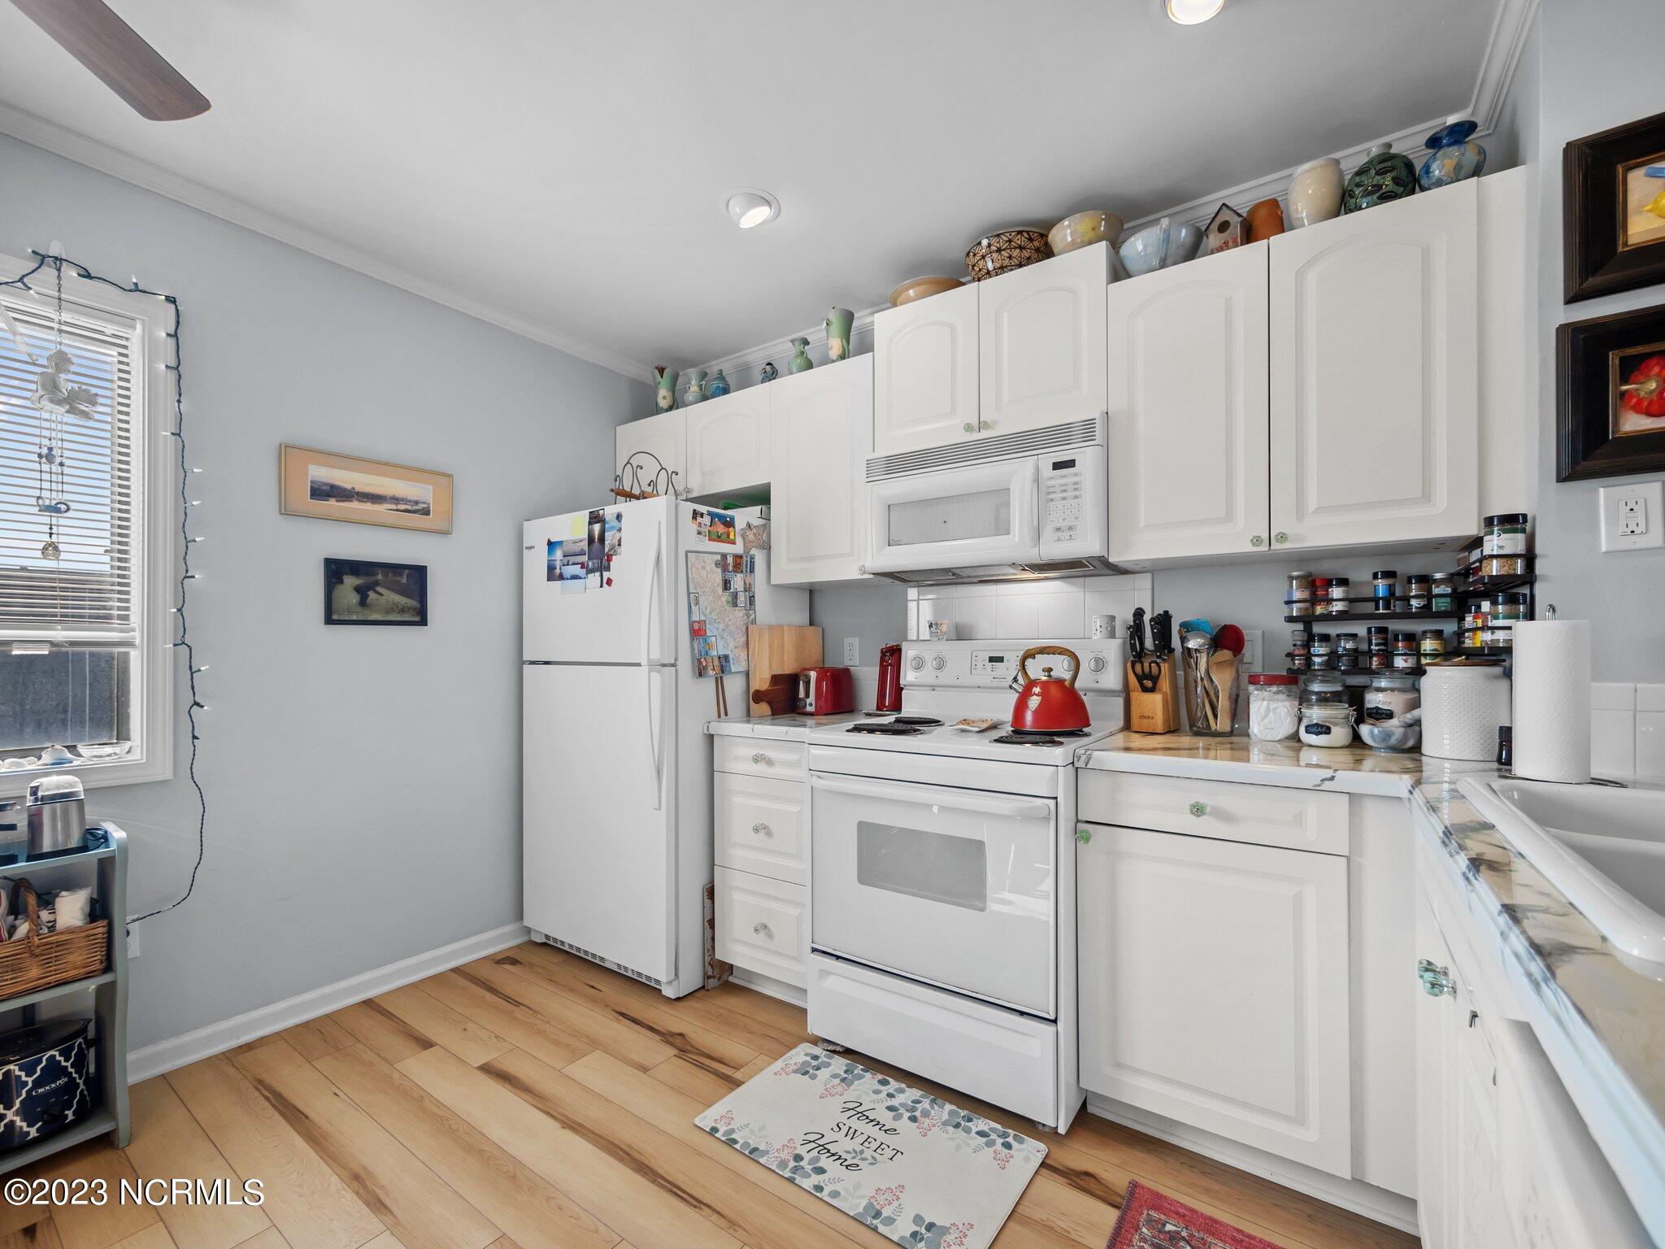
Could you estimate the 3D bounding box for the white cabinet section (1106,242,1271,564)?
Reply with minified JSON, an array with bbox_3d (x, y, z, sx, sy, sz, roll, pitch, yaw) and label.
[{"bbox_3d":[1.046,-0.587,1.963,0.384,0.765,0.335,-1,-2,34],"label":"white cabinet section"}]

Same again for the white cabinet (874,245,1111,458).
[{"bbox_3d":[0.547,-0.828,2.230,0.762,0.474,0.327,-1,-2,34],"label":"white cabinet"}]

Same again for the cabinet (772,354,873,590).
[{"bbox_3d":[0.048,-0.538,2.565,0.455,0.772,0.327,-1,-2,34],"label":"cabinet"}]

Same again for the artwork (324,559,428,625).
[{"bbox_3d":[-1.558,-0.104,2.321,0.020,0.218,0.317,-1,-2,34],"label":"artwork"}]

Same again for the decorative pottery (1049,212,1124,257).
[{"bbox_3d":[0.762,-1.127,2.031,0.213,0.110,0.213,-1,-2,34],"label":"decorative pottery"}]

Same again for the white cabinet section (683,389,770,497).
[{"bbox_3d":[-0.347,-0.755,2.909,0.454,0.376,0.335,-1,-2,34],"label":"white cabinet section"}]

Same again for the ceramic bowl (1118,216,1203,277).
[{"bbox_3d":[0.929,-1.015,1.913,0.223,0.135,0.223,-1,-2,34],"label":"ceramic bowl"}]

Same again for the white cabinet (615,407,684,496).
[{"bbox_3d":[-0.719,-0.724,3.130,0.456,0.392,0.329,-1,-2,34],"label":"white cabinet"}]

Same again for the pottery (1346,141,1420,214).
[{"bbox_3d":[1.370,-1.093,1.681,0.146,0.222,0.146,-1,-2,34],"label":"pottery"}]

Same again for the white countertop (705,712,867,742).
[{"bbox_3d":[-0.064,0.362,2.478,0.455,0.043,0.630,-1,-2,34],"label":"white countertop"}]

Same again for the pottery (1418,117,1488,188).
[{"bbox_3d":[1.428,-1.043,1.553,0.117,0.168,0.117,-1,-2,34],"label":"pottery"}]

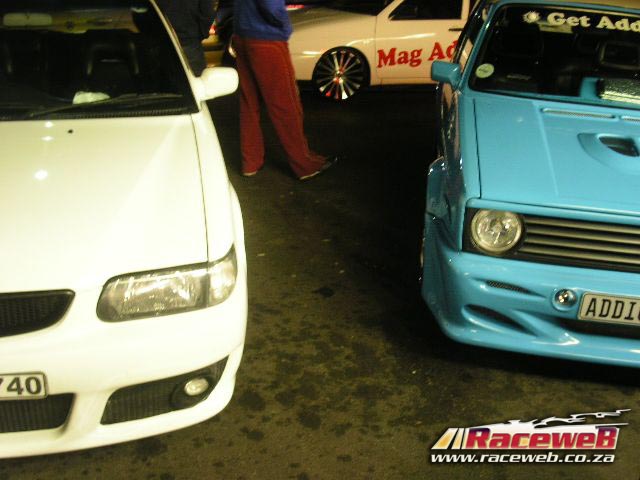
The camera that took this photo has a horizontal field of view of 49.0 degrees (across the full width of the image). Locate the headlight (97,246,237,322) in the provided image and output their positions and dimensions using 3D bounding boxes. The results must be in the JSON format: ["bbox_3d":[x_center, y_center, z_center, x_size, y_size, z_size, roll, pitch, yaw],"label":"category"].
[{"bbox_3d":[-0.492,0.127,2.270,0.440,0.160,0.220,-6,27,-13],"label":"headlight"}]

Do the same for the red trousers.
[{"bbox_3d":[-0.261,-0.910,4.685,0.500,0.980,0.400,10,28,18],"label":"red trousers"}]

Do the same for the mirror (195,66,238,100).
[{"bbox_3d":[-0.474,-0.728,3.237,0.200,0.140,0.110,-3,26,-7],"label":"mirror"}]

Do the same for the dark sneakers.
[{"bbox_3d":[-0.004,-0.506,4.859,0.300,0.115,0.115,-16,31,-31],"label":"dark sneakers"}]

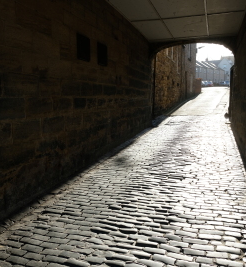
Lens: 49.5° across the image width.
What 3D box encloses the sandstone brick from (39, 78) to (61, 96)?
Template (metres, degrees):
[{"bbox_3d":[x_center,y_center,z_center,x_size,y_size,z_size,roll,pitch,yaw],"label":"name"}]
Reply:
[{"bbox_3d":[-1.210,-0.719,4.145,0.200,0.271,0.559,2,8,19],"label":"sandstone brick"}]

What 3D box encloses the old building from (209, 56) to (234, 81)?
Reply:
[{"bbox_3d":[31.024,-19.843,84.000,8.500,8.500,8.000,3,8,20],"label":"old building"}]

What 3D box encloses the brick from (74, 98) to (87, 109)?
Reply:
[{"bbox_3d":[-0.942,-0.593,5.157,0.250,0.210,0.492,2,8,18],"label":"brick"}]

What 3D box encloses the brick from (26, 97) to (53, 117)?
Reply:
[{"bbox_3d":[-1.344,-0.410,3.958,0.250,0.258,0.648,2,8,18],"label":"brick"}]

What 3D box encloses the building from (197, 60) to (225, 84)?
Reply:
[{"bbox_3d":[29.600,-21.700,97.500,8.500,7.500,38.000,5,9,34],"label":"building"}]

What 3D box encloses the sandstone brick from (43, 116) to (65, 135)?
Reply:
[{"bbox_3d":[-1.190,-0.120,4.280,0.200,0.274,0.618,2,8,19],"label":"sandstone brick"}]

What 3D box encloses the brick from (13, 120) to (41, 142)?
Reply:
[{"bbox_3d":[-1.429,-0.064,3.742,0.250,0.264,0.618,2,8,18],"label":"brick"}]

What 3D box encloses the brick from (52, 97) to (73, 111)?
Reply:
[{"bbox_3d":[-1.133,-0.509,4.588,0.250,0.228,0.648,2,8,18],"label":"brick"}]

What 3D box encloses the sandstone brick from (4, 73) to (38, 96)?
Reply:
[{"bbox_3d":[-1.419,-0.640,3.538,0.200,0.278,0.665,2,8,19],"label":"sandstone brick"}]

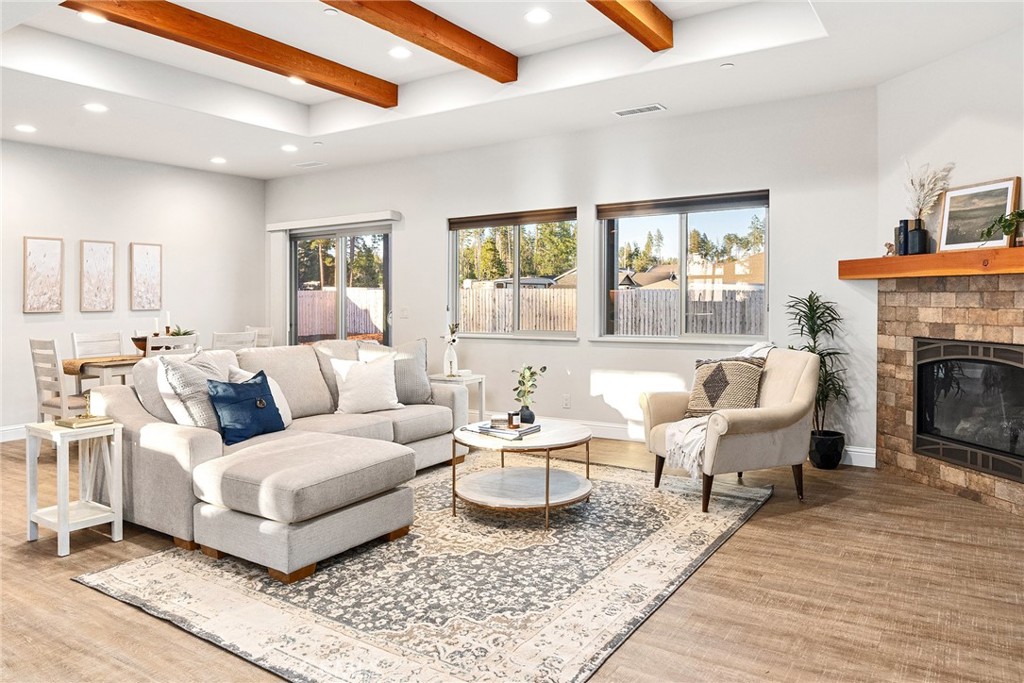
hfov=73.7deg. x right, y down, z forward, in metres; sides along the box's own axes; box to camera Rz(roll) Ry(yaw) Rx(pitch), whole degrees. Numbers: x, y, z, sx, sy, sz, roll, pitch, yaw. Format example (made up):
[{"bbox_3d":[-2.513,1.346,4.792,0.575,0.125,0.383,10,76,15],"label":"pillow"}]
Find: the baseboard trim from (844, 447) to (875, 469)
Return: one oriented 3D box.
[{"bbox_3d":[2.532,0.842,4.980,0.222,0.150,0.018,2,5,33],"label":"baseboard trim"}]

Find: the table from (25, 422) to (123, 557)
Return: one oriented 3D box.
[{"bbox_3d":[-2.327,0.750,3.635,0.420,0.616,0.305,1,3,33],"label":"table"}]

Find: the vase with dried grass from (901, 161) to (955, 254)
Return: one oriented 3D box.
[{"bbox_3d":[2.658,-0.854,4.367,0.260,0.608,0.320,-1,2,-13],"label":"vase with dried grass"}]

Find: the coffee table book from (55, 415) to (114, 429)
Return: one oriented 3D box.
[{"bbox_3d":[-2.278,0.432,3.632,0.215,0.022,0.190,1,3,33],"label":"coffee table book"}]

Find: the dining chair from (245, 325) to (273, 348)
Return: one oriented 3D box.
[{"bbox_3d":[-2.690,0.356,6.684,0.470,0.975,0.560,1,3,33],"label":"dining chair"}]

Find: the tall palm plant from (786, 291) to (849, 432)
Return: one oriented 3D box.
[{"bbox_3d":[2.275,0.140,5.050,0.430,1.040,0.420,2,3,32],"label":"tall palm plant"}]

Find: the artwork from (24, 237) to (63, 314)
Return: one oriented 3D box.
[{"bbox_3d":[-4.395,-0.618,6.410,0.038,0.703,0.315,2,5,33],"label":"artwork"}]

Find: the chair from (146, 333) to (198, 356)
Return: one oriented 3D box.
[{"bbox_3d":[-3.040,0.431,5.895,0.520,0.979,0.455,2,5,33],"label":"chair"}]

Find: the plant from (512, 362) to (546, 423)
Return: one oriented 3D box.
[{"bbox_3d":[0.112,0.329,4.386,0.190,0.380,0.180,2,3,32],"label":"plant"}]

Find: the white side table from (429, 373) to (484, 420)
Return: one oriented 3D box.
[{"bbox_3d":[-0.502,0.598,5.893,0.420,0.595,0.340,2,3,32],"label":"white side table"}]

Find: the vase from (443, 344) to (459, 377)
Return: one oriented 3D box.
[{"bbox_3d":[-0.535,0.162,5.954,0.115,0.275,0.115,2,3,32],"label":"vase"}]

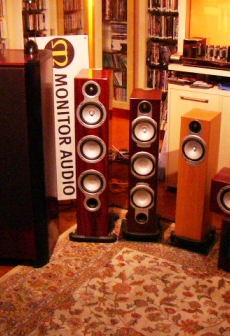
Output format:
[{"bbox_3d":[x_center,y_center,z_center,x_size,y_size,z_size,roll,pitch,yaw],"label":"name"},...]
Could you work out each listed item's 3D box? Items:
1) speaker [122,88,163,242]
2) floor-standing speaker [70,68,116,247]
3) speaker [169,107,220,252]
[{"bbox_3d":[0.195,-0.017,3.014,0.240,0.935,0.330,3,20,6],"label":"speaker"},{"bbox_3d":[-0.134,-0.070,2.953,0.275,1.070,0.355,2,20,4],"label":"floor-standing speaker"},{"bbox_3d":[0.545,0.081,2.894,0.250,0.840,0.285,11,23,26],"label":"speaker"}]

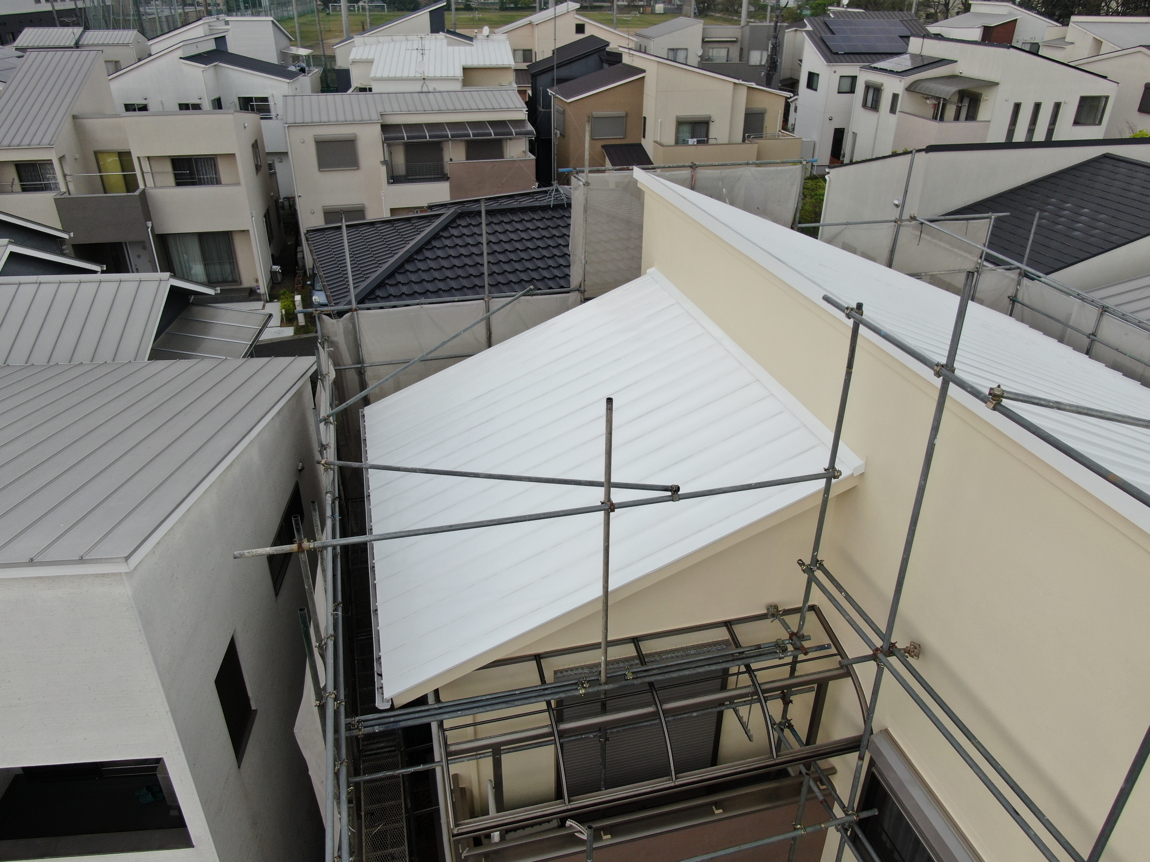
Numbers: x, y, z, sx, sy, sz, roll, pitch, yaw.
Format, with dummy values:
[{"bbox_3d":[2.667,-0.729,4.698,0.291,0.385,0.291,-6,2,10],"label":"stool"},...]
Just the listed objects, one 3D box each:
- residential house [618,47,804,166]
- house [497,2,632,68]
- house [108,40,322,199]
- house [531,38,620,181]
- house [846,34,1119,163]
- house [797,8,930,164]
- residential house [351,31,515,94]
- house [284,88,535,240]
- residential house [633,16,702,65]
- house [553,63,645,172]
[{"bbox_3d":[7.168,-16.105,43.042,7.300,8.200,9.200,-5,29,-10],"label":"residential house"},{"bbox_3d":[-1.328,-29.337,64.499,11.000,9.100,8.500,-4,29,-8],"label":"house"},{"bbox_3d":[-20.448,-18.723,47.056,9.300,8.400,8.800,-3,29,-6],"label":"house"},{"bbox_3d":[-0.396,-21.173,52.098,5.800,8.100,6.500,-4,29,-8],"label":"house"},{"bbox_3d":[22.035,-16.975,44.300,9.600,8.100,8.700,-4,29,-8],"label":"house"},{"bbox_3d":[18.743,-22.528,52.839,8.400,9.200,7.700,-4,29,-7],"label":"house"},{"bbox_3d":[-8.712,-20.112,49.534,9.400,8.200,7.500,-5,29,-10],"label":"residential house"},{"bbox_3d":[-7.544,-12.201,37.078,10.300,6.700,6.000,-6,29,-12],"label":"house"},{"bbox_3d":[7.232,-28.530,64.071,4.000,8.200,6.300,-4,29,-8],"label":"residential house"},{"bbox_3d":[0.898,-16.789,45.357,4.300,7.300,6.600,-5,29,-10],"label":"house"}]

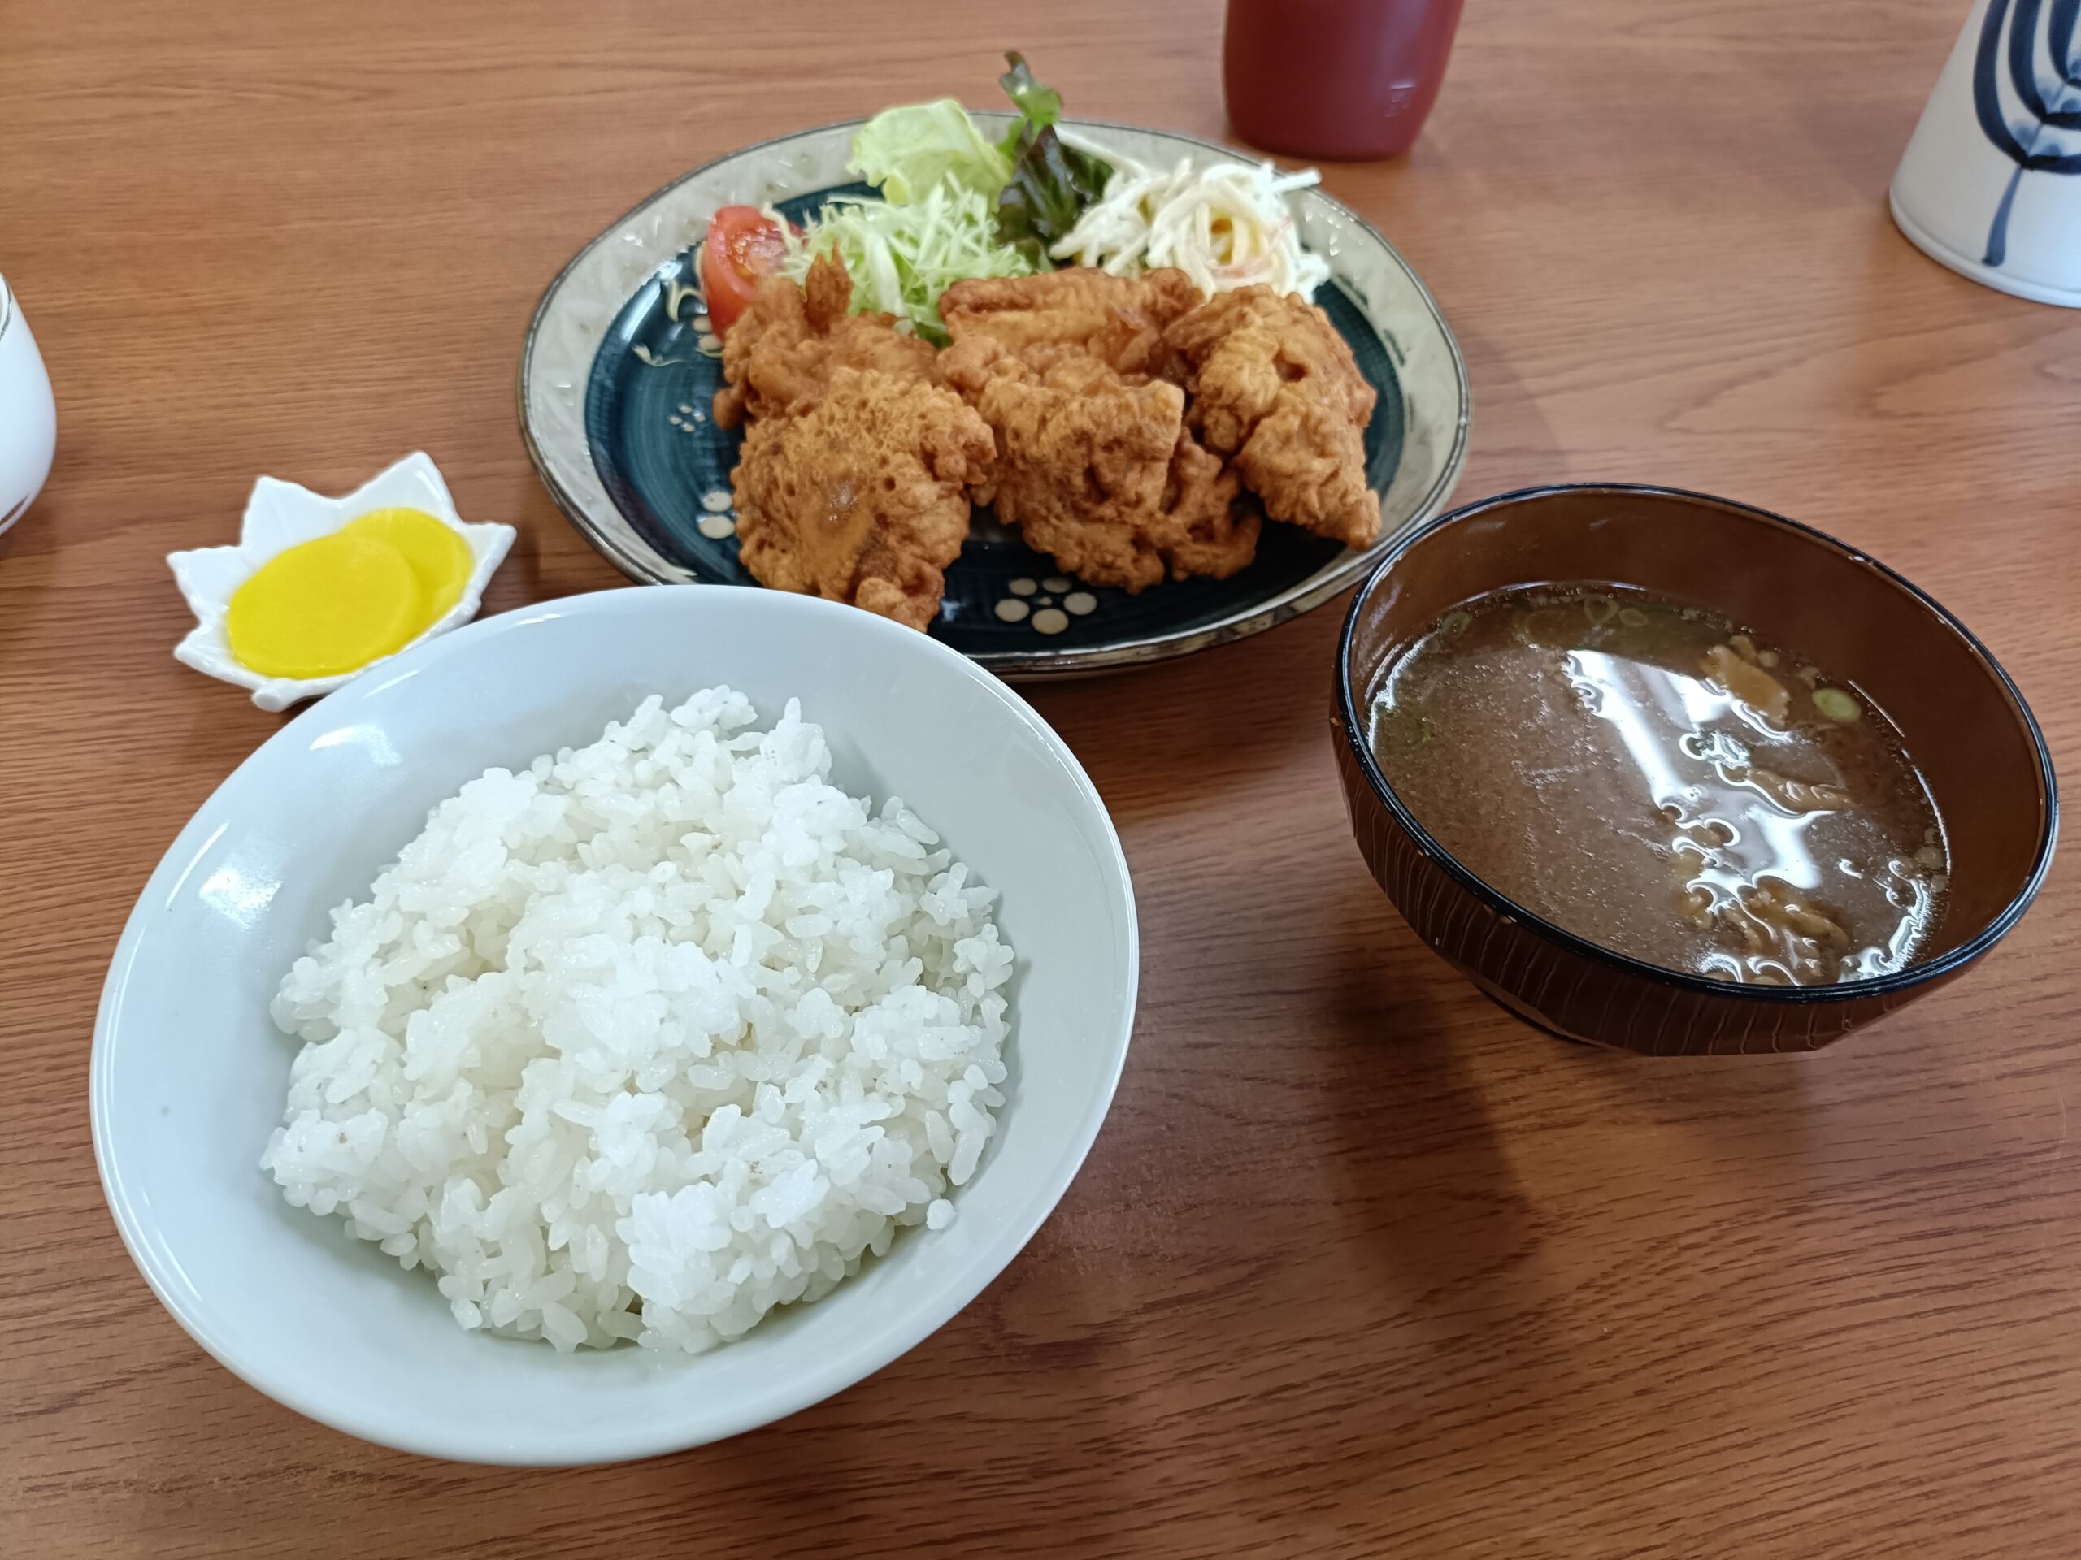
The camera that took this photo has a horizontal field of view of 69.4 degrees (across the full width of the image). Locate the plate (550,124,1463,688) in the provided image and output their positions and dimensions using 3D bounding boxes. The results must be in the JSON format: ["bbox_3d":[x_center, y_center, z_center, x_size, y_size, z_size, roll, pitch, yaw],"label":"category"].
[{"bbox_3d":[-0.011,-0.101,0.387,0.231,0.031,0.231,1,50,-1],"label":"plate"}]

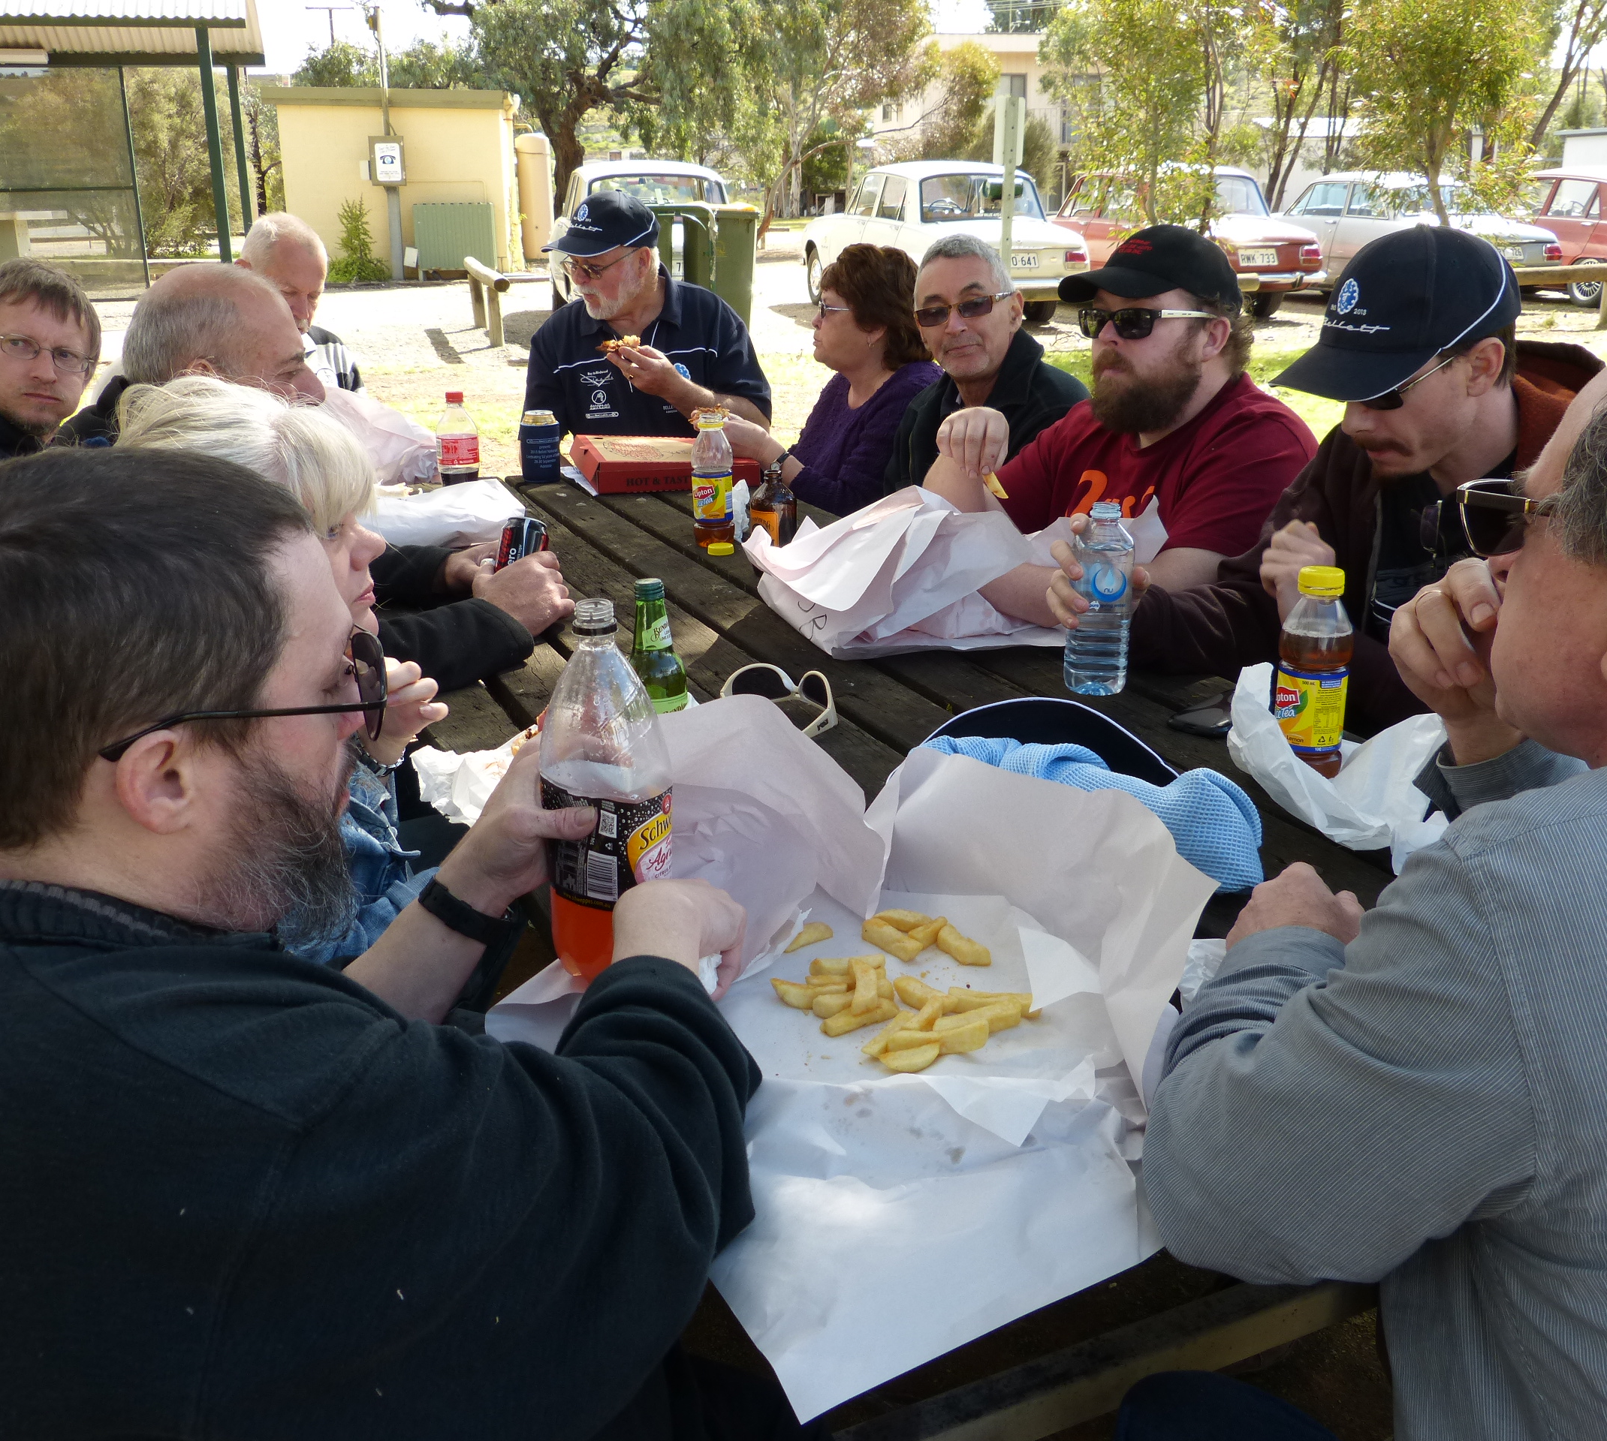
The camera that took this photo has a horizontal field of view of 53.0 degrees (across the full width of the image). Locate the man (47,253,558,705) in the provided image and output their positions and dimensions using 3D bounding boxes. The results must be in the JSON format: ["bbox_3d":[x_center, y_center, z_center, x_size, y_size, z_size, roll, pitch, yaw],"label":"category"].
[{"bbox_3d":[-0.652,0.007,2.201,0.740,1.210,0.580,-8,19,-23],"label":"man"}]

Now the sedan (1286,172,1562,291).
[{"bbox_3d":[5.895,-5.011,16.843,1.500,1.370,4.030,-7,19,-20],"label":"sedan"}]

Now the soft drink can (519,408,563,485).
[{"bbox_3d":[-0.541,-0.559,3.292,0.076,0.135,0.076,-1,18,0],"label":"soft drink can"}]

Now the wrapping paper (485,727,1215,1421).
[{"bbox_3d":[0.057,0.155,1.057,0.460,0.165,0.560,-8,21,-24],"label":"wrapping paper"}]

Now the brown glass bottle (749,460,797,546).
[{"bbox_3d":[-0.043,-0.294,2.354,0.067,0.166,0.067,1,19,0],"label":"brown glass bottle"}]

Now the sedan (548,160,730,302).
[{"bbox_3d":[-1.421,-4.268,14.405,1.510,1.400,4.060,-4,19,-12],"label":"sedan"}]

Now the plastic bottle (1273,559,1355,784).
[{"bbox_3d":[0.480,-0.040,1.511,0.067,0.212,0.067,1,18,5],"label":"plastic bottle"}]

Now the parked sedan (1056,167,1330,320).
[{"bbox_3d":[3.412,-4.740,15.818,1.500,1.390,4.000,-6,20,-17],"label":"parked sedan"}]

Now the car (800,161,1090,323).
[{"bbox_3d":[1.180,-4.555,15.293,1.500,1.390,4.030,-6,19,-17],"label":"car"}]

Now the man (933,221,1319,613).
[{"bbox_3d":[0.423,-0.065,2.326,0.720,1.250,0.620,-10,20,-27],"label":"man"}]

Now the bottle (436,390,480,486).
[{"bbox_3d":[-0.602,-0.463,2.799,0.071,0.210,0.071,1,19,0],"label":"bottle"}]

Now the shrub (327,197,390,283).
[{"bbox_3d":[-5.106,-5.546,18.459,0.720,1.000,0.680,1,19,0],"label":"shrub"}]

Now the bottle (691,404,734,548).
[{"bbox_3d":[-0.151,-0.391,2.628,0.067,0.210,0.067,2,18,10],"label":"bottle"}]

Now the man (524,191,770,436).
[{"bbox_3d":[-0.331,-0.472,3.396,0.570,1.260,0.720,-2,20,-8],"label":"man"}]

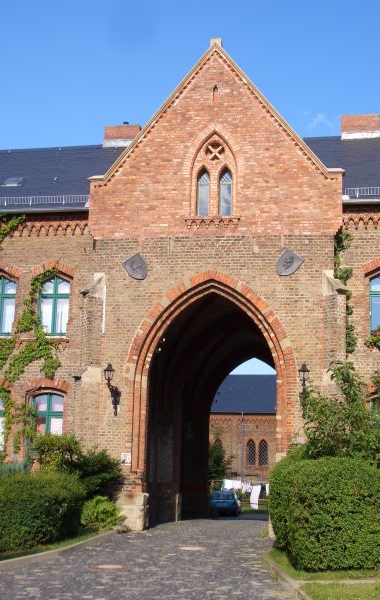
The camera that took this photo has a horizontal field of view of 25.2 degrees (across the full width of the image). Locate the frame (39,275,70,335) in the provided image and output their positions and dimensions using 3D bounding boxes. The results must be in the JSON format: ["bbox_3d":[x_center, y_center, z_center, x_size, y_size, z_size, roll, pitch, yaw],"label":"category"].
[{"bbox_3d":[-3.810,0.116,23.946,0.890,1.760,0.140,0,-9,12],"label":"frame"}]

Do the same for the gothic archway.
[{"bbox_3d":[0.570,2.536,21.850,4.300,6.500,1.200,0,-9,12],"label":"gothic archway"}]

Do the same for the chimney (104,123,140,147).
[{"bbox_3d":[-2.126,-5.260,27.838,1.227,0.750,0.650,0,-9,12],"label":"chimney"}]

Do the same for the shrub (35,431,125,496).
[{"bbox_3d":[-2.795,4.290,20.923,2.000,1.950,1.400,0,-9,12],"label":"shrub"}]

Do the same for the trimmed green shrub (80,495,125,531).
[{"bbox_3d":[-2.108,5.111,20.434,0.980,0.840,0.900,0,-9,12],"label":"trimmed green shrub"}]

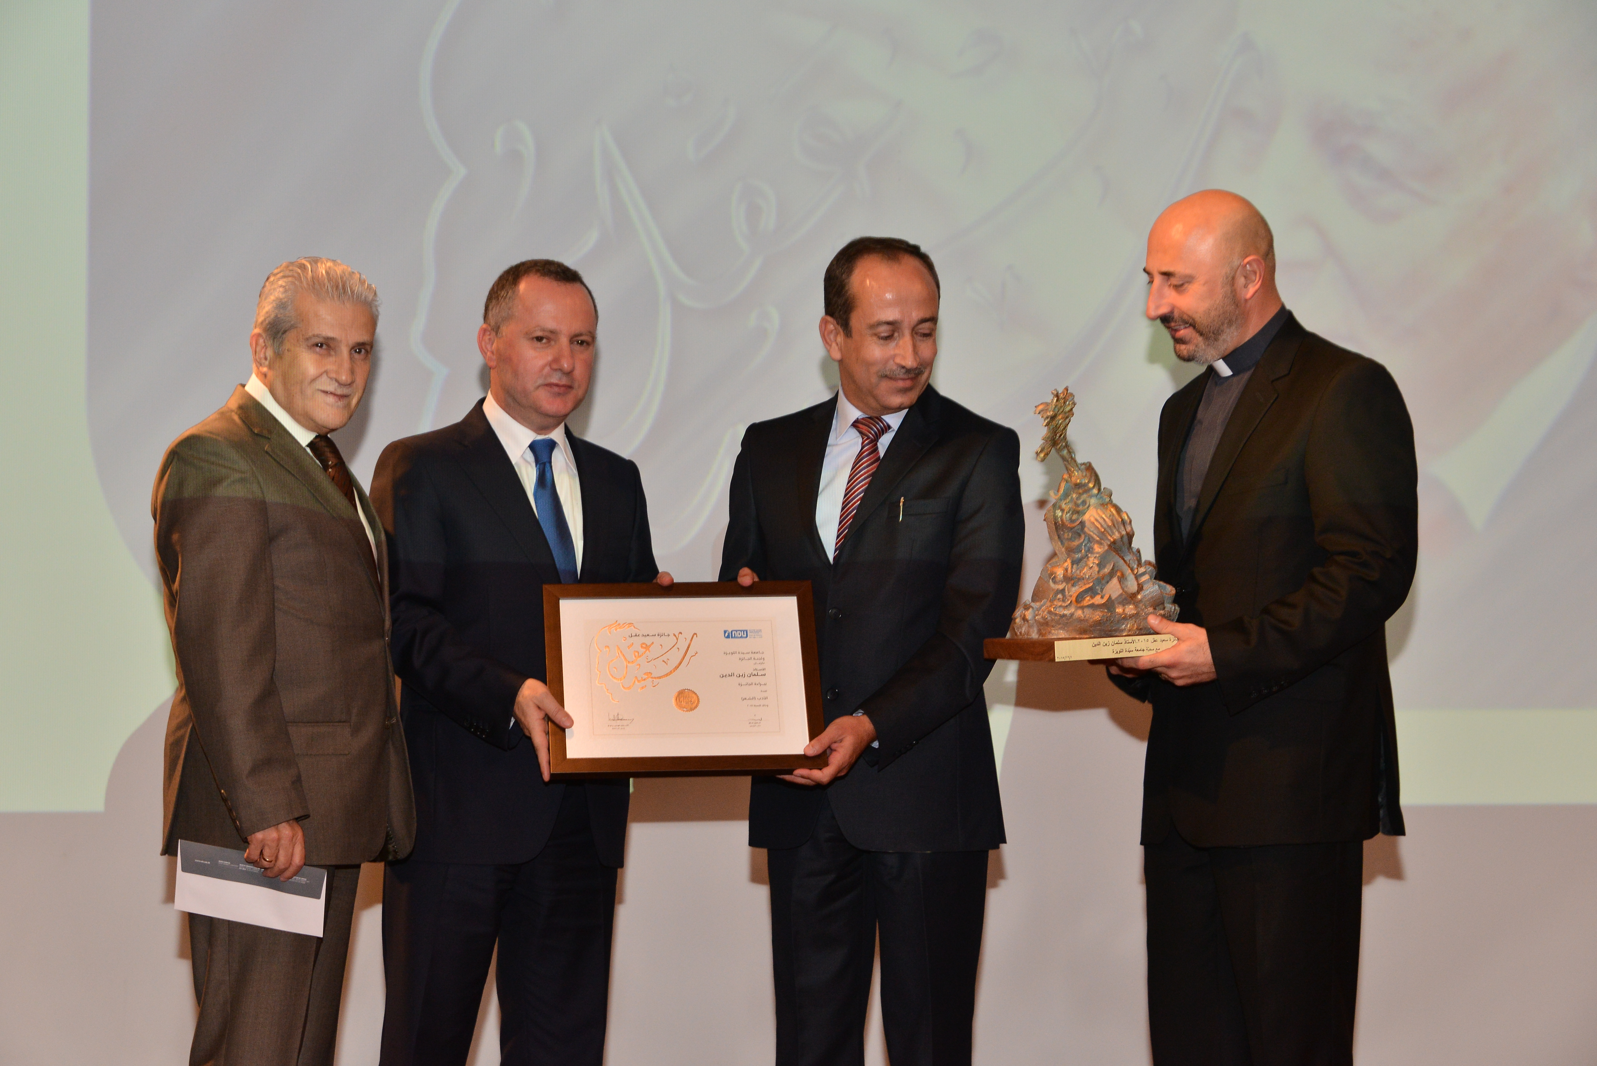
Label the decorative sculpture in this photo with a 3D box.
[{"bbox_3d":[0.435,-0.030,5.150,0.215,0.372,0.165,-2,0,-28],"label":"decorative sculpture"}]

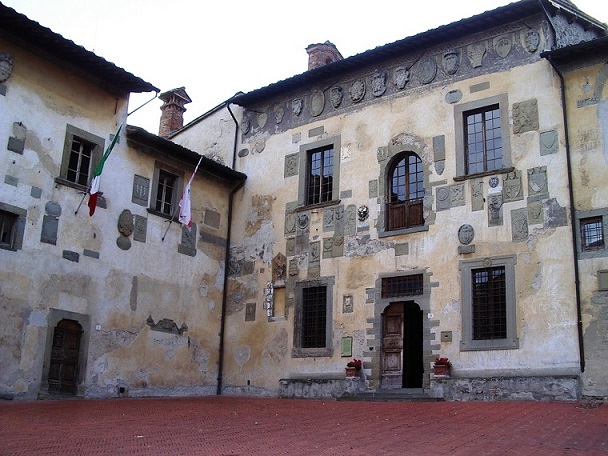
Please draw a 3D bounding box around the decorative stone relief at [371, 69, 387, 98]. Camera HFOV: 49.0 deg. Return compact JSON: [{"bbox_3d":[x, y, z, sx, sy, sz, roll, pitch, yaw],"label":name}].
[{"bbox_3d":[2.522,-4.784,22.223,0.599,1.002,0.150,-10,-19,36],"label":"decorative stone relief"}]

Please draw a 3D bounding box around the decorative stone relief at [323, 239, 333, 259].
[{"bbox_3d":[0.800,0.663,21.993,0.392,0.688,0.080,-9,-19,36],"label":"decorative stone relief"}]

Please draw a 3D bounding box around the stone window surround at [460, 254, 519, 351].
[{"bbox_3d":[5.158,2.121,18.501,1.682,2.567,0.250,-9,-19,37],"label":"stone window surround"}]

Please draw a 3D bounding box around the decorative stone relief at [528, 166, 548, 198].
[{"bbox_3d":[6.380,-1.253,18.146,0.534,0.760,0.080,-10,-18,38],"label":"decorative stone relief"}]

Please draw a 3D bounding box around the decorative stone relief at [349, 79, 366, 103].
[{"bbox_3d":[1.845,-4.649,22.732,0.688,0.886,0.140,-10,-19,36],"label":"decorative stone relief"}]

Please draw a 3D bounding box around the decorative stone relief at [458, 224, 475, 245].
[{"bbox_3d":[4.645,0.196,19.018,0.493,0.607,0.120,-10,-19,36],"label":"decorative stone relief"}]

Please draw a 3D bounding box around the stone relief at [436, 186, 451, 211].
[{"bbox_3d":[4.175,-0.855,19.876,0.447,0.721,0.070,-10,-18,38],"label":"stone relief"}]

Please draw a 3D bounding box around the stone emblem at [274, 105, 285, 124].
[{"bbox_3d":[-0.923,-4.264,25.056,0.498,0.766,0.100,-10,-18,38],"label":"stone emblem"}]

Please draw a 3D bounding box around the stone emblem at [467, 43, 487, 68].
[{"bbox_3d":[5.241,-5.201,20.173,0.600,0.808,0.120,-10,-18,38],"label":"stone emblem"}]

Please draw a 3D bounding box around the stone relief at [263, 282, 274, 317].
[{"bbox_3d":[-1.271,2.489,23.318,0.414,1.195,0.120,-10,-19,36],"label":"stone relief"}]

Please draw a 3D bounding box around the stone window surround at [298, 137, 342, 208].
[{"bbox_3d":[0.526,-1.861,22.946,1.825,2.439,0.250,-9,-19,36],"label":"stone window surround"}]

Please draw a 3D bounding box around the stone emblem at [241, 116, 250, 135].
[{"bbox_3d":[-2.227,-3.884,25.667,0.430,0.673,0.130,-9,-19,36],"label":"stone emblem"}]

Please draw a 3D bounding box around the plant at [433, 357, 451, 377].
[{"bbox_3d":[3.830,3.861,18.544,0.402,0.496,0.320,-10,-18,38],"label":"plant"}]

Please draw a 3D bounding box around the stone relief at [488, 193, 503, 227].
[{"bbox_3d":[5.431,-0.499,18.943,0.440,0.940,0.120,-9,-19,37],"label":"stone relief"}]

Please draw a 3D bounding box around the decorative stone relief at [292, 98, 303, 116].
[{"bbox_3d":[-0.257,-4.426,24.534,0.447,0.662,0.120,-10,-18,38],"label":"decorative stone relief"}]

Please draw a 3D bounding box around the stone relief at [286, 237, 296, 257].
[{"bbox_3d":[-0.434,0.671,23.329,0.428,0.615,0.080,-9,-19,37],"label":"stone relief"}]

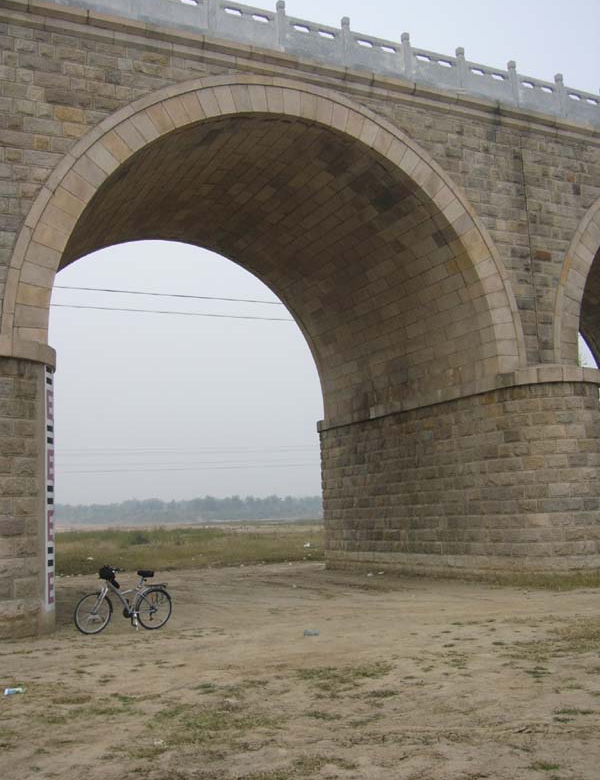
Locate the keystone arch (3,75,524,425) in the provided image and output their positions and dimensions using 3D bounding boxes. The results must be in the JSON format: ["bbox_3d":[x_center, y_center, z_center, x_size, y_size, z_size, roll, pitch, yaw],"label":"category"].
[{"bbox_3d":[-1.897,-2.852,20.549,11.552,6.179,8.675,2,-10,-27],"label":"keystone arch"}]

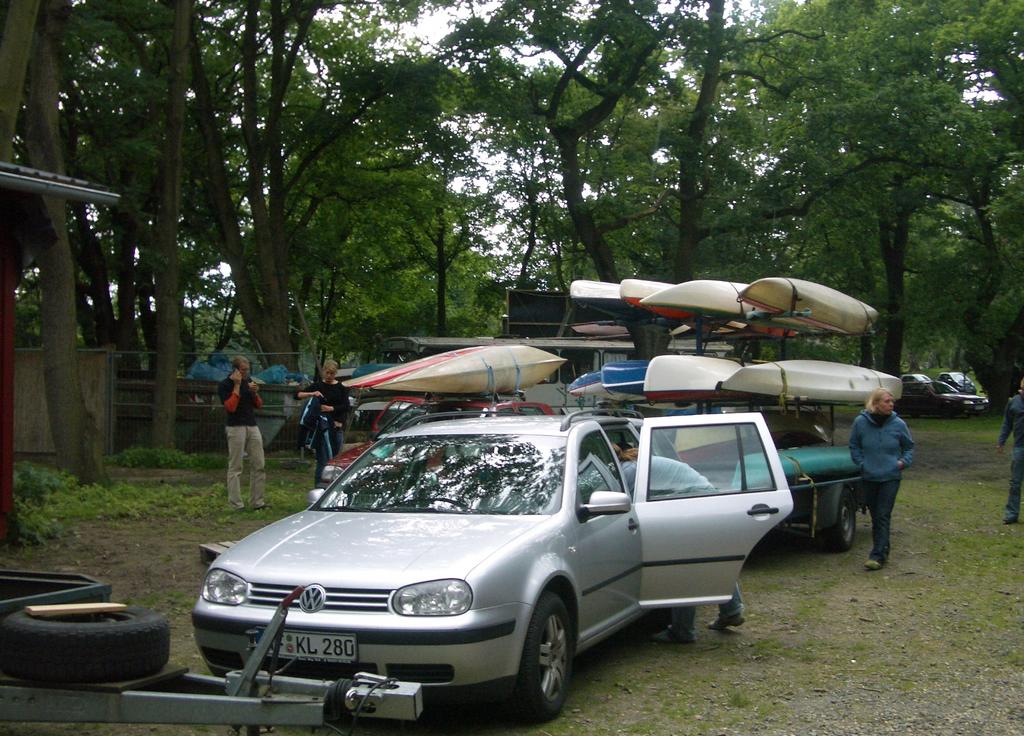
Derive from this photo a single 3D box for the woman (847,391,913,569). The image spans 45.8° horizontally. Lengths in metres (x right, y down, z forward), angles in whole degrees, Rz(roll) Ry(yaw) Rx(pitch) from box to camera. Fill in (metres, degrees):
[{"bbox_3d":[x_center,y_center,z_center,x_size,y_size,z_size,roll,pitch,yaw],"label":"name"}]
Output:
[{"bbox_3d":[3.350,1.007,11.000,0.550,1.650,0.420,-1,-2,21],"label":"woman"}]

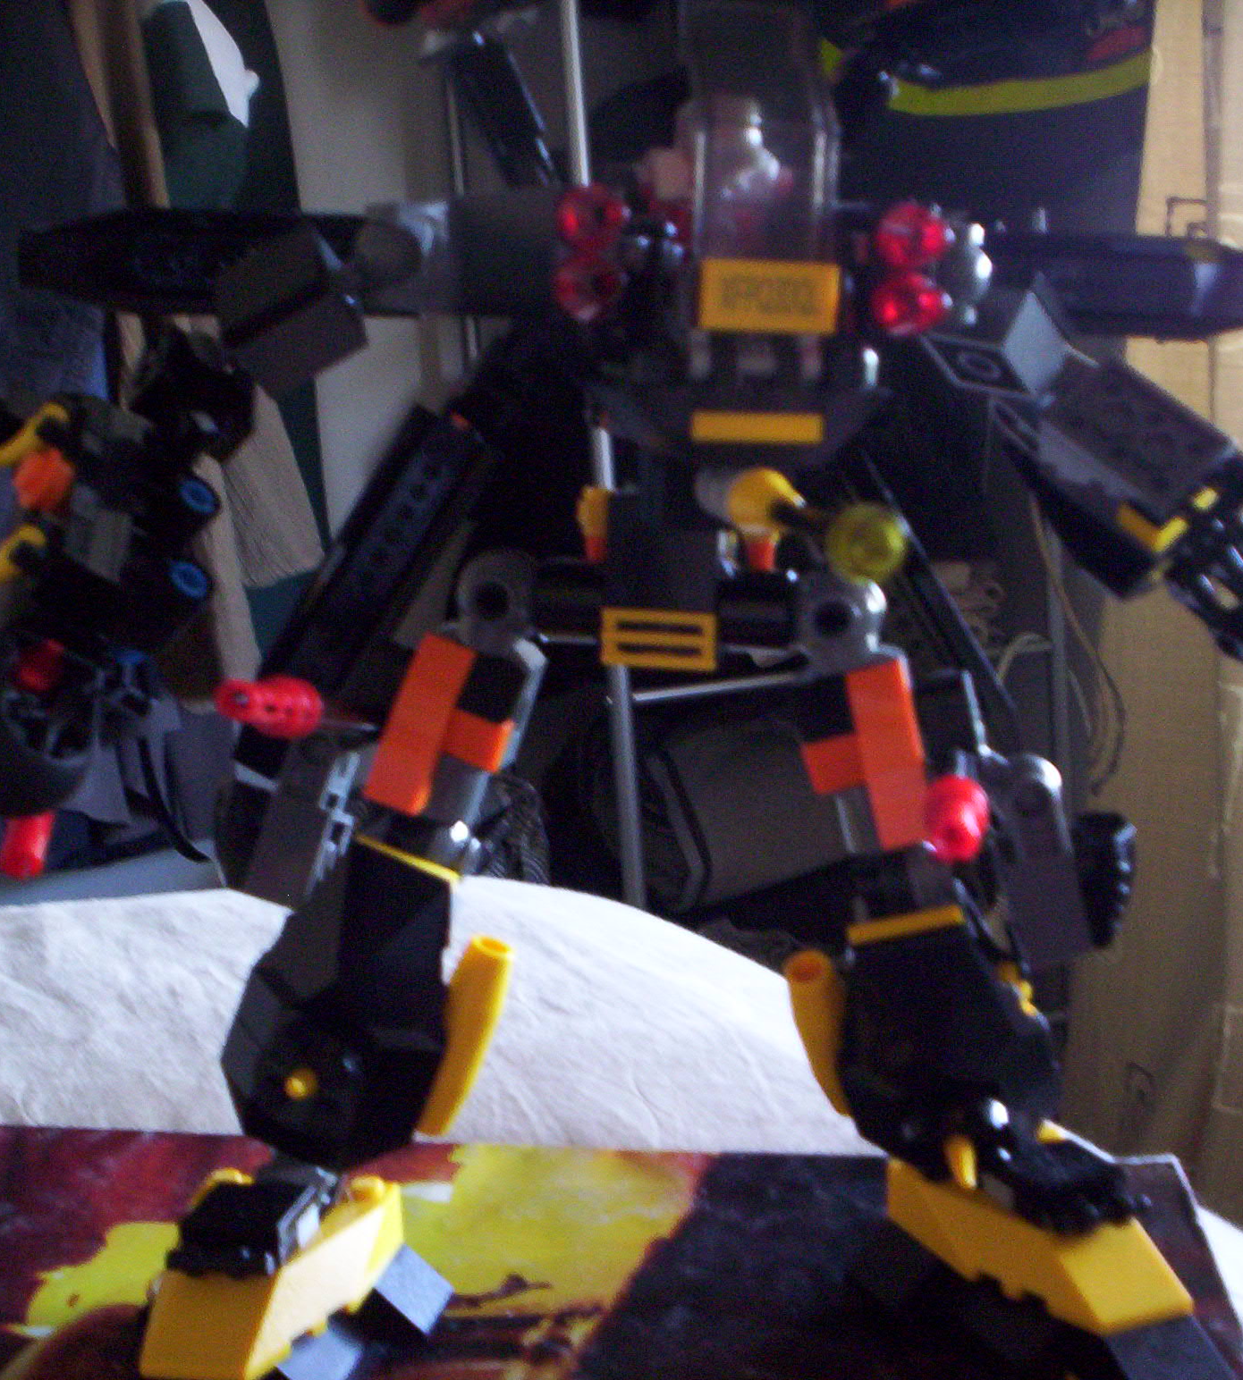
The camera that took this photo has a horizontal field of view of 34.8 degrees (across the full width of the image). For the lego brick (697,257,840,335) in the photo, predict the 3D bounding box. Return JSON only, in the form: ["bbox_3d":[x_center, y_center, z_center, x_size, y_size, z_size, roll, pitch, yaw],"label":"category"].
[{"bbox_3d":[0.018,-0.047,0.237,0.016,0.008,0.005,1,13,-10],"label":"lego brick"}]

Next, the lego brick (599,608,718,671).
[{"bbox_3d":[0.005,-0.007,0.279,0.016,0.008,0.004,3,13,-4],"label":"lego brick"}]

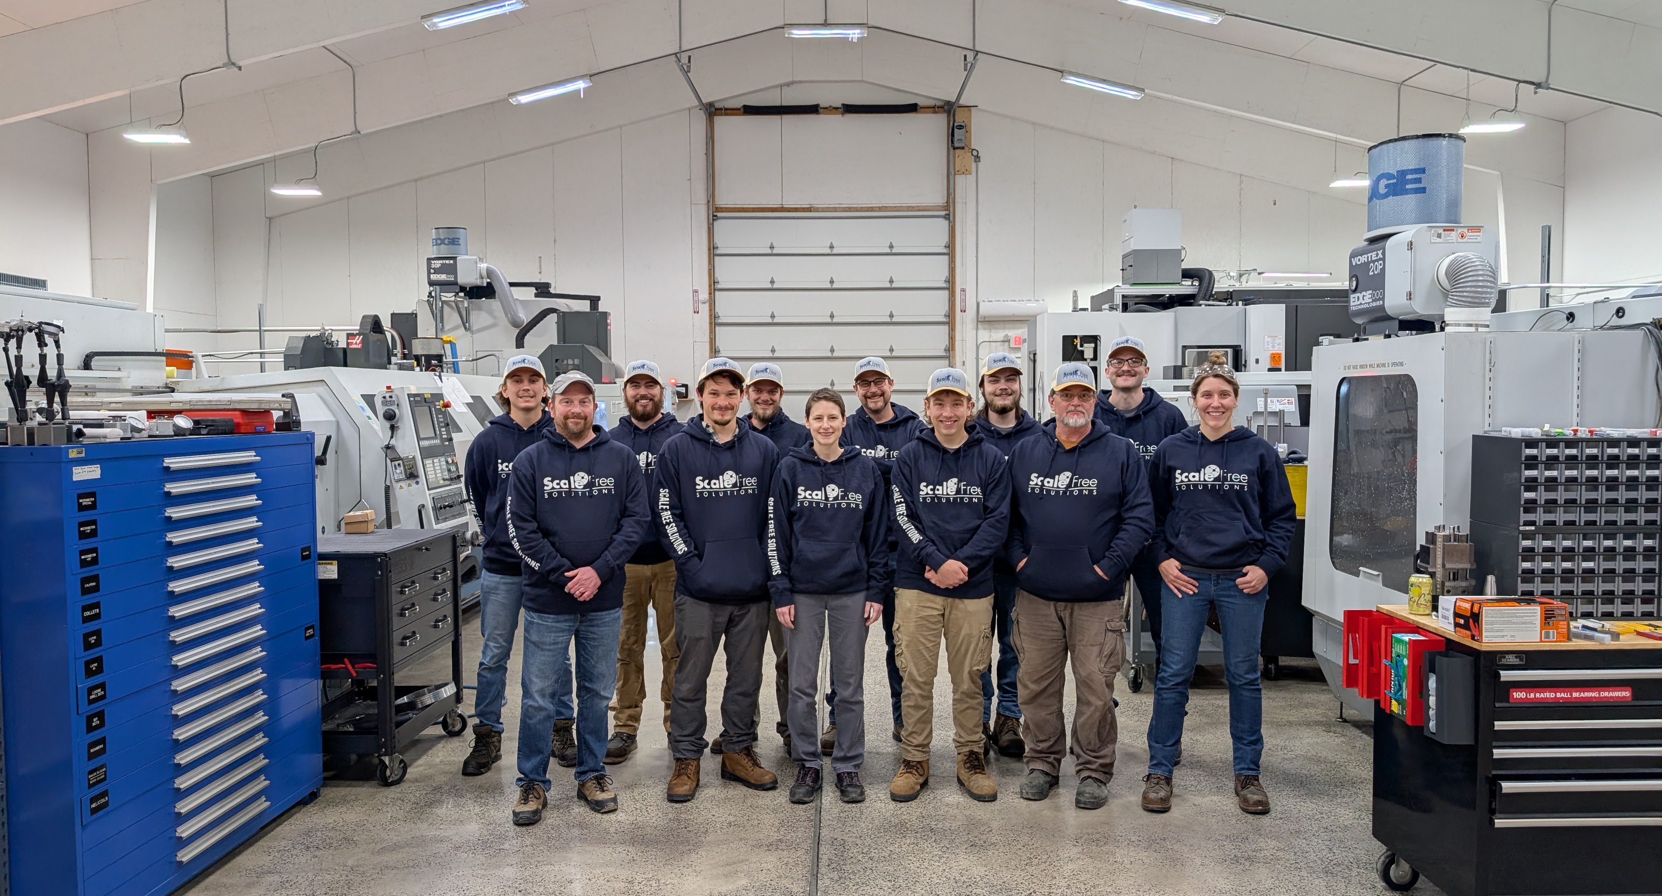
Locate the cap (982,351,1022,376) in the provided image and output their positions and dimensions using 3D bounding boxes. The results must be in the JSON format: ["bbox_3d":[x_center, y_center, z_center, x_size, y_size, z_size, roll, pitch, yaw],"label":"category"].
[{"bbox_3d":[0.780,-0.384,5.250,0.180,0.120,0.260,0,3,1],"label":"cap"}]

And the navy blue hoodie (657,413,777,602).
[{"bbox_3d":[-0.476,0.261,4.830,0.530,0.770,0.340,0,3,-10],"label":"navy blue hoodie"}]

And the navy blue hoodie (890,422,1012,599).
[{"bbox_3d":[0.500,0.262,4.800,0.510,0.730,0.350,0,3,3],"label":"navy blue hoodie"}]

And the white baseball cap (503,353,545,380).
[{"bbox_3d":[-1.358,-0.360,5.124,0.185,0.135,0.265,-1,3,-15],"label":"white baseball cap"}]

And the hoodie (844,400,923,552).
[{"bbox_3d":[0.236,0.150,5.455,0.560,0.740,0.330,0,2,2],"label":"hoodie"}]

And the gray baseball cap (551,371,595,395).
[{"bbox_3d":[-1.001,-0.251,4.470,0.175,0.110,0.260,-1,3,-13],"label":"gray baseball cap"}]

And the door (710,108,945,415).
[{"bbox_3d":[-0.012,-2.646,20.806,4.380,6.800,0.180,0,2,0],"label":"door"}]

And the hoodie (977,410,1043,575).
[{"bbox_3d":[0.801,0.204,5.330,0.540,0.750,0.320,0,3,6],"label":"hoodie"}]

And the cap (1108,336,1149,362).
[{"bbox_3d":[1.334,-0.444,5.190,0.185,0.135,0.265,1,3,14],"label":"cap"}]

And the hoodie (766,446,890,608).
[{"bbox_3d":[-0.011,0.329,4.790,0.505,0.670,0.290,0,3,-2],"label":"hoodie"}]

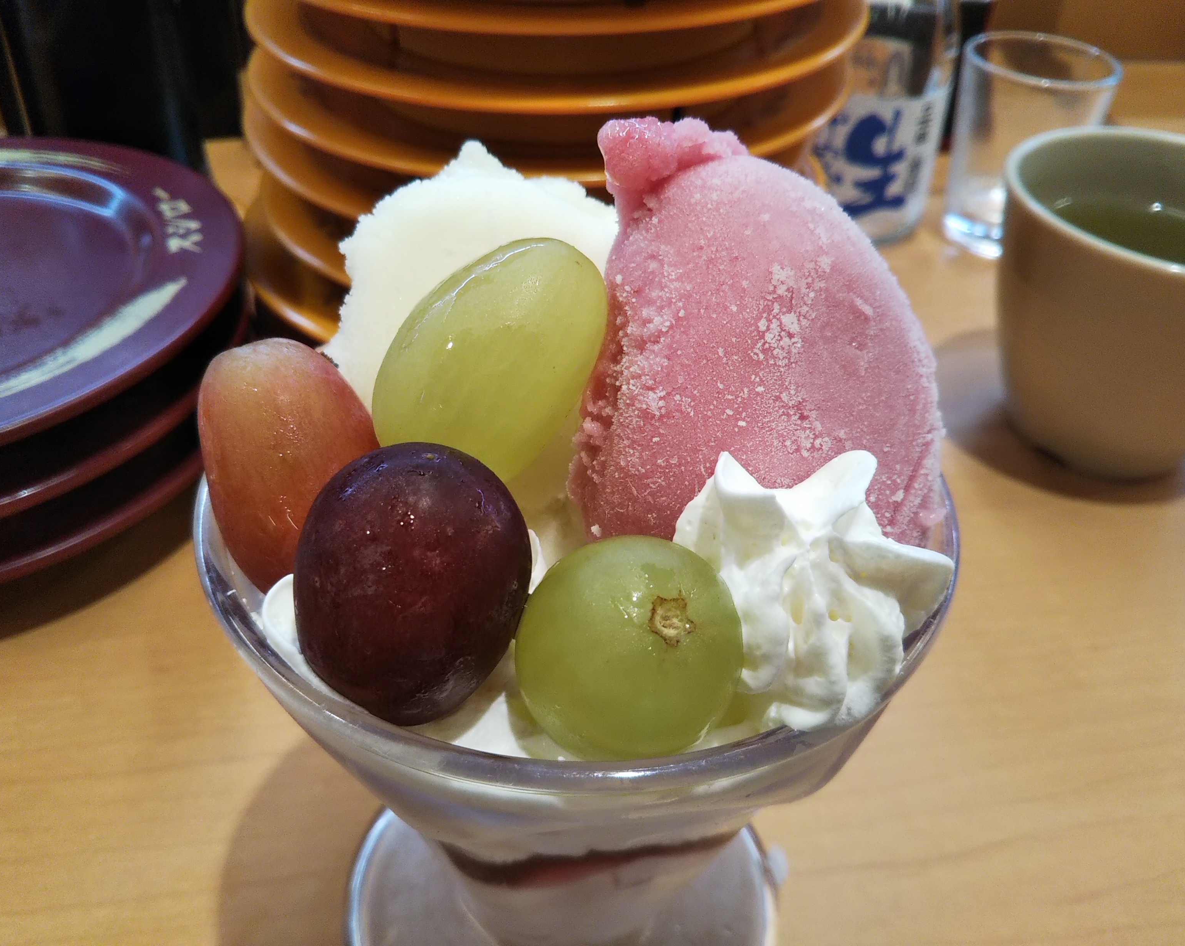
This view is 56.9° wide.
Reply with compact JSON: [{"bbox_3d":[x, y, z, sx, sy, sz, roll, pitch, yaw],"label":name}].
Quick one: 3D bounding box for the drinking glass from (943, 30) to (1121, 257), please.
[{"bbox_3d":[0.144,-0.109,0.372,0.050,0.063,0.050,3,40,0],"label":"drinking glass"}]

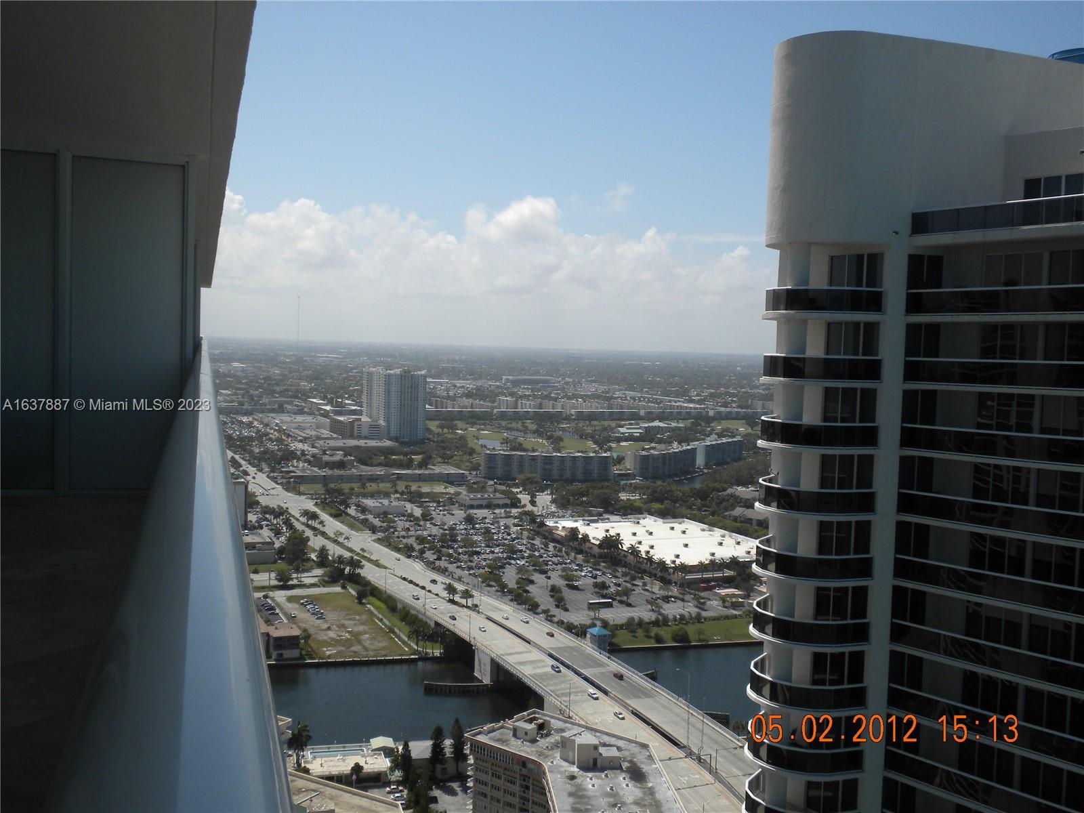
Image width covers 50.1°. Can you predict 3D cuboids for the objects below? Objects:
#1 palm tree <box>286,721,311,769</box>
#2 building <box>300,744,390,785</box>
[{"bbox_3d":[-67.129,93.675,320.635,6.800,12.800,6.800,2,3,0],"label":"palm tree"},{"bbox_3d":[-52.410,94.630,305.410,22.000,4.000,18.500,1,3,-15],"label":"building"}]

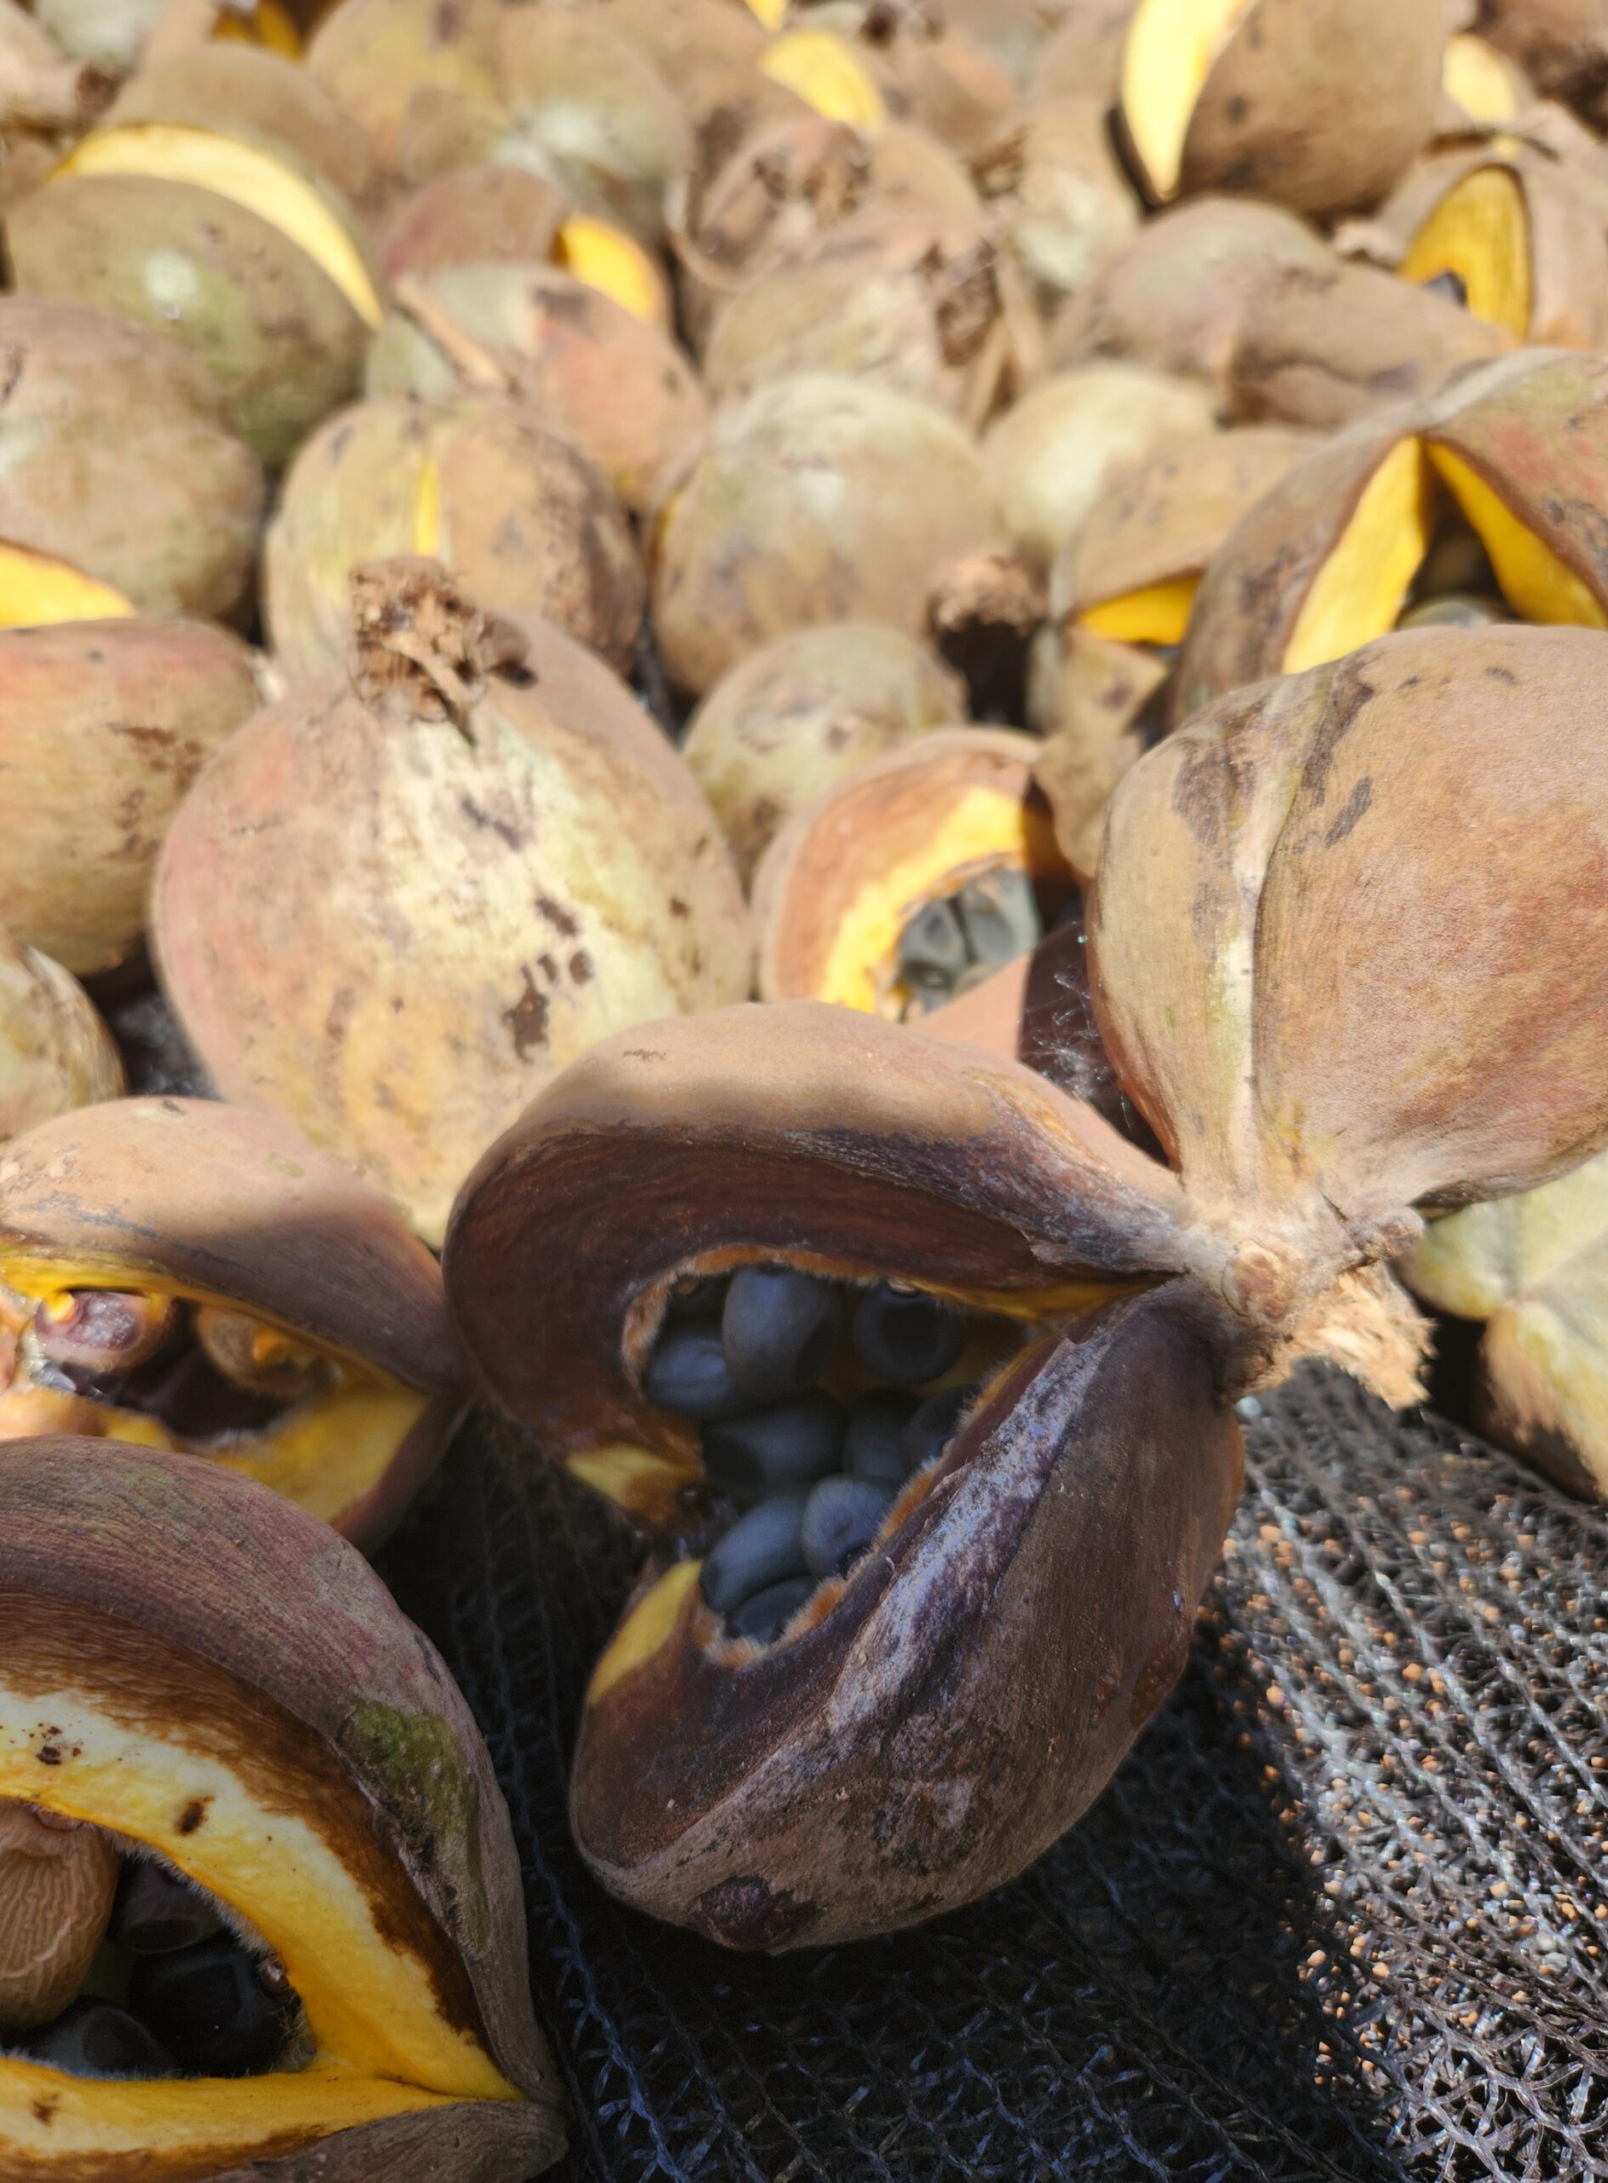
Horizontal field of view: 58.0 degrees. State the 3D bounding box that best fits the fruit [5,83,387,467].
[{"bbox_3d":[-0.159,-0.214,0.385,0.100,0.088,0.095,0,50,0],"label":"fruit"}]

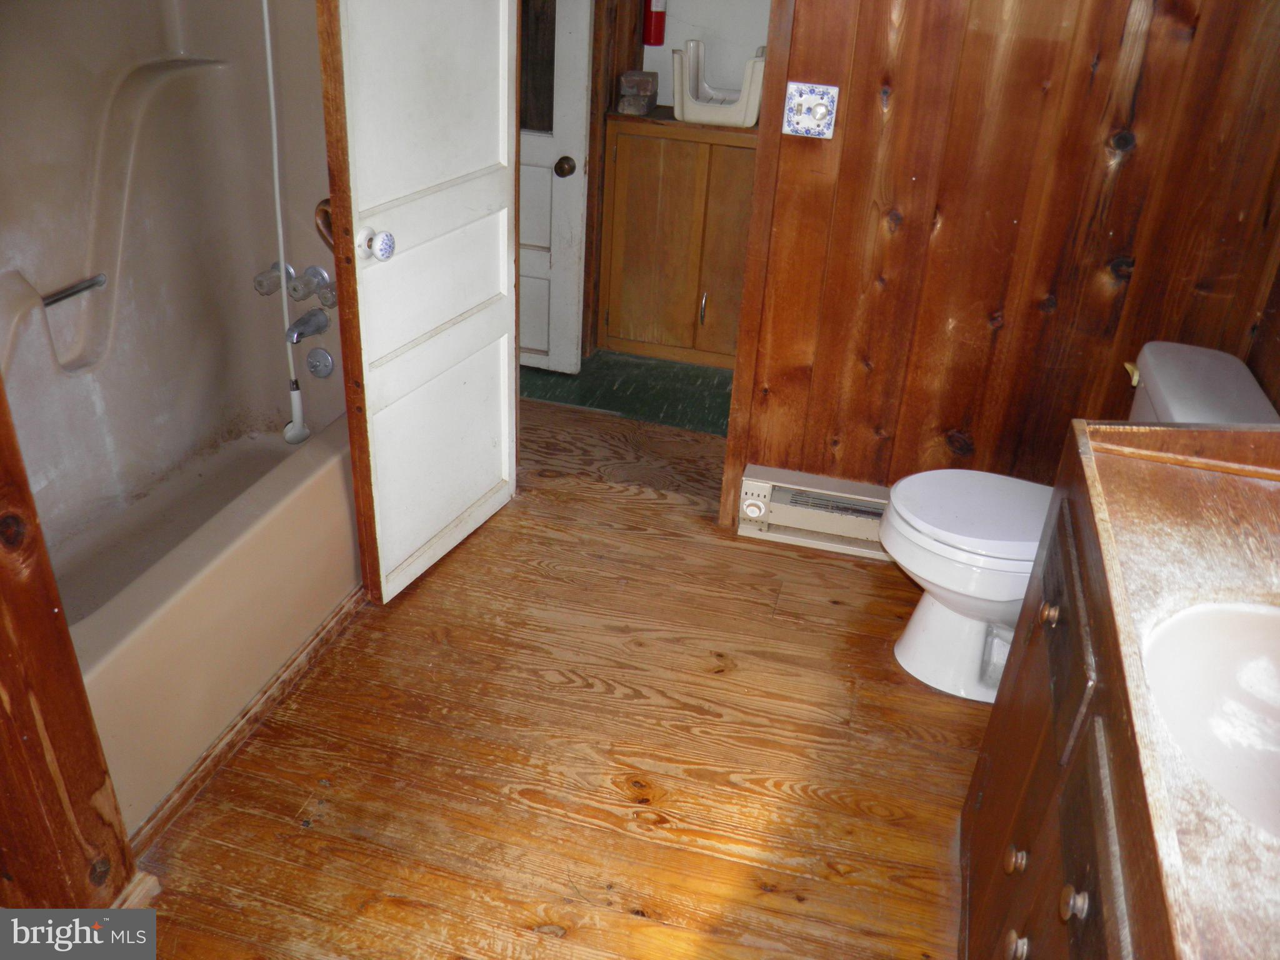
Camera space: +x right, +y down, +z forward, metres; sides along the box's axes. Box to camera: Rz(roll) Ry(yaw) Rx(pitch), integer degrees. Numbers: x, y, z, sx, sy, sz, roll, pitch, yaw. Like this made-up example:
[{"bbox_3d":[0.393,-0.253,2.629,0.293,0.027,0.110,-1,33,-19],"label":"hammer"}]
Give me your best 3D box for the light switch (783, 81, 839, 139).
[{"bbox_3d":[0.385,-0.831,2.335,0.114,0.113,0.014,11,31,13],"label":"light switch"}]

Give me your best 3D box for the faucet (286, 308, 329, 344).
[{"bbox_3d":[-0.924,-0.422,2.867,0.055,0.065,0.140,11,31,13],"label":"faucet"}]

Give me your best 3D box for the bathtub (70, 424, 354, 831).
[{"bbox_3d":[-1.097,0.096,2.501,0.760,0.410,1.520,11,31,13],"label":"bathtub"}]

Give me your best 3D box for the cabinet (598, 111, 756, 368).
[{"bbox_3d":[0.253,-0.882,3.829,0.745,0.875,0.260,11,31,13],"label":"cabinet"}]

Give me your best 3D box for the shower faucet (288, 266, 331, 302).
[{"bbox_3d":[-0.906,-0.533,2.820,0.068,0.068,0.105,11,31,13],"label":"shower faucet"}]

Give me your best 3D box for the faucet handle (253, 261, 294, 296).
[{"bbox_3d":[-1.015,-0.551,2.845,0.070,0.070,0.096,10,30,12],"label":"faucet handle"}]

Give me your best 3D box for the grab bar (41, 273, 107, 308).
[{"bbox_3d":[-1.312,-0.438,2.402,0.030,0.027,0.190,11,31,13],"label":"grab bar"}]

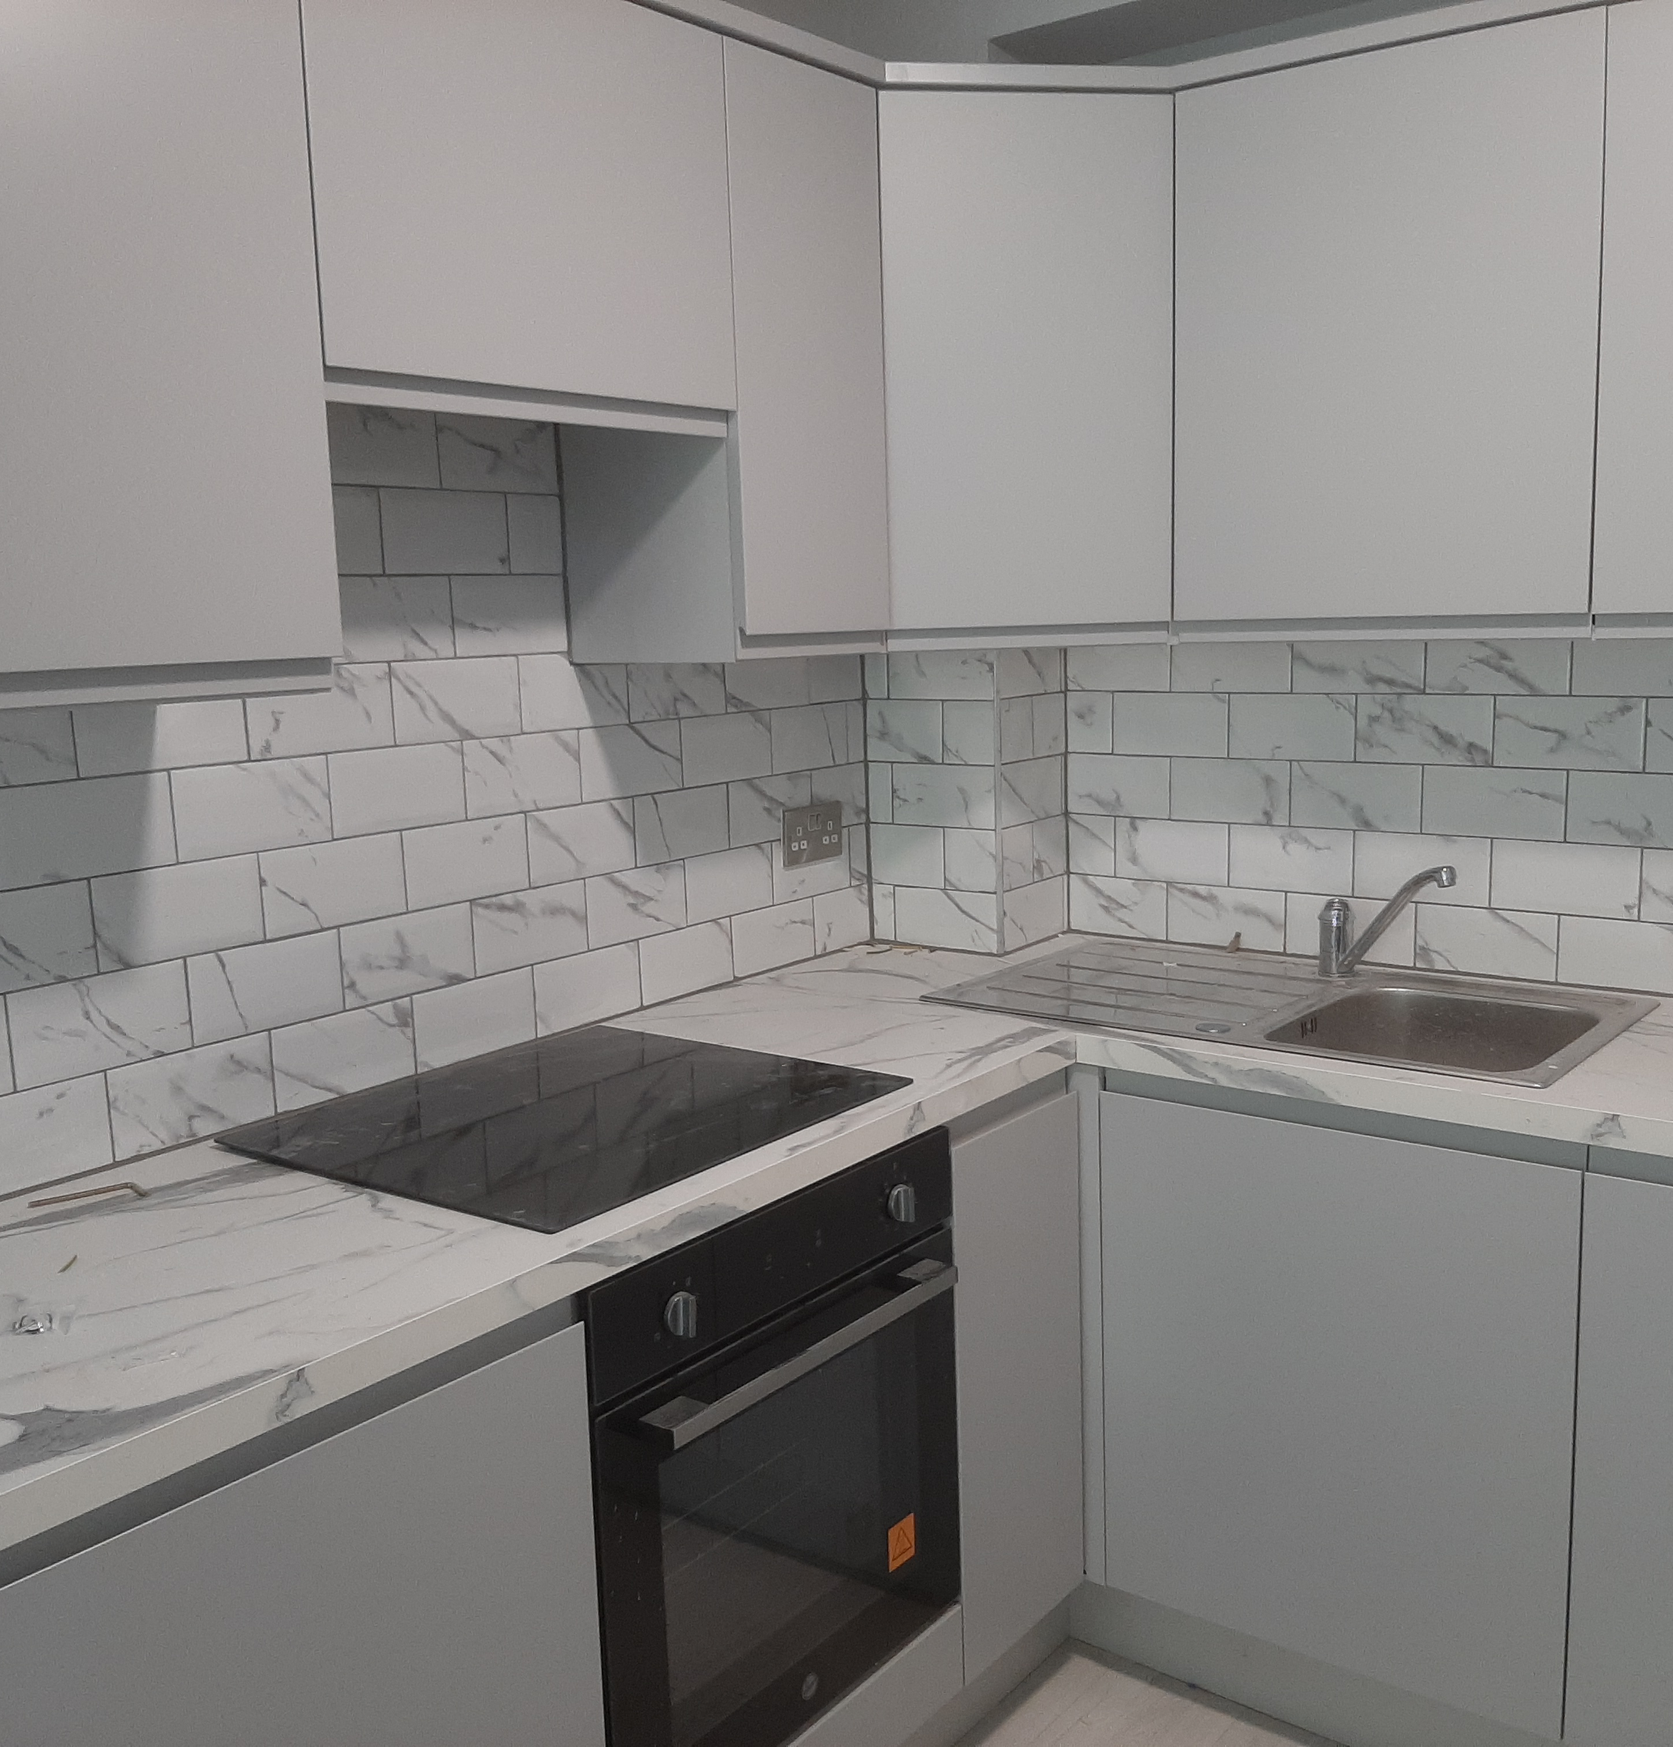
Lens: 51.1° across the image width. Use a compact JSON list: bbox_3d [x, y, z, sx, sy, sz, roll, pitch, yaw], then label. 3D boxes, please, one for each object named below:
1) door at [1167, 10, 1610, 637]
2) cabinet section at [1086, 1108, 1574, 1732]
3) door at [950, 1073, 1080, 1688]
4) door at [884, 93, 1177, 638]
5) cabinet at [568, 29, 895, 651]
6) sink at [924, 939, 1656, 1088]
[{"bbox_3d":[0.687,-0.673,2.241,0.546,0.707,0.020,5,11,37],"label":"door"},{"bbox_3d":[0.601,0.645,2.166,0.597,0.703,0.020,5,11,37],"label":"cabinet section"},{"bbox_3d":[0.231,0.643,2.248,0.020,0.703,0.295,5,11,37],"label":"door"},{"bbox_3d":[0.261,-0.681,2.372,0.396,0.707,0.020,-3,9,-8],"label":"door"},{"bbox_3d":[-0.153,-0.650,2.313,0.316,0.727,0.300,5,11,37],"label":"cabinet"},{"bbox_3d":[0.621,0.257,2.449,0.862,0.160,0.508,5,11,37],"label":"sink"}]

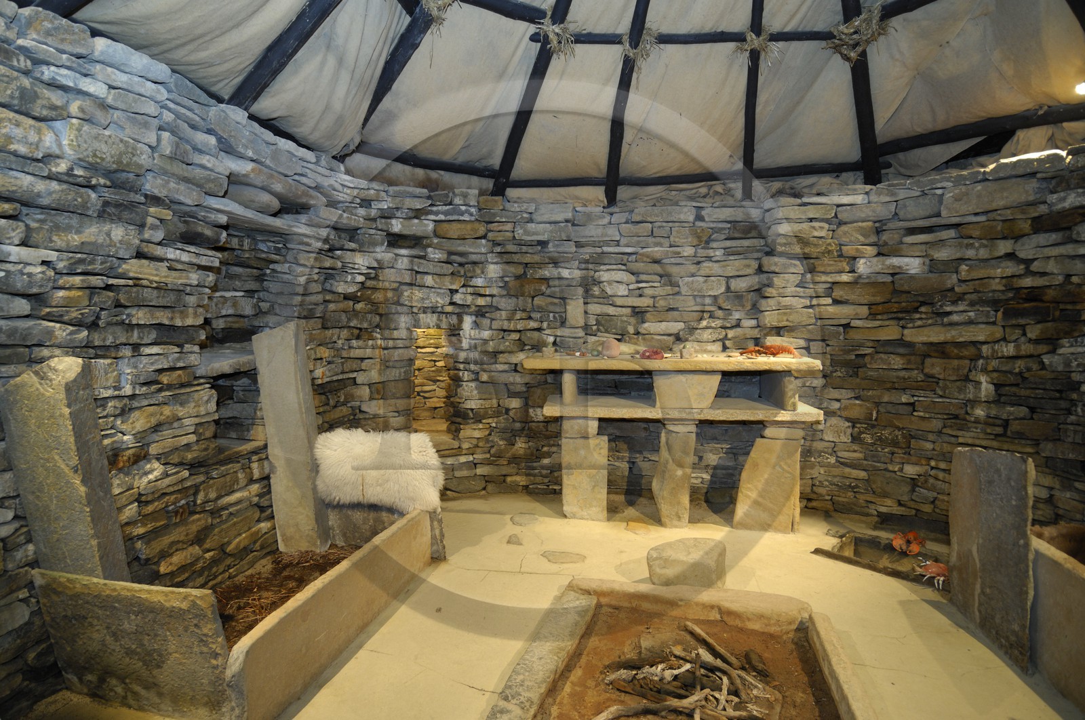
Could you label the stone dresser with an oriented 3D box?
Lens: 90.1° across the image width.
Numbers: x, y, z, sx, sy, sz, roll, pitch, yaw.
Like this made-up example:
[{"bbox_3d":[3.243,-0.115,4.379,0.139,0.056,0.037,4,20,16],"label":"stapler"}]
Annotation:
[{"bbox_3d":[0.964,0.595,4.326,2.150,1.220,0.600,0,2,12],"label":"stone dresser"}]

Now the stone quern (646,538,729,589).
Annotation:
[{"bbox_3d":[0.835,1.153,3.197,0.440,0.190,0.310,0,2,8],"label":"stone quern"}]

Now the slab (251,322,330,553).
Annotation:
[{"bbox_3d":[-1.555,0.495,3.383,0.270,1.440,0.130,-6,1,11],"label":"slab"}]

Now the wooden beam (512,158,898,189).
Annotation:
[{"bbox_3d":[1.201,-1.559,4.510,3.145,0.075,0.075,0,2,9],"label":"wooden beam"}]

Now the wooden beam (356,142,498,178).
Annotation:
[{"bbox_3d":[-0.939,-1.618,4.500,1.275,0.085,0.085,-1,2,-23],"label":"wooden beam"}]

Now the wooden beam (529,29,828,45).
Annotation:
[{"bbox_3d":[0.993,-2.255,3.787,2.171,0.068,0.068,1,3,3],"label":"wooden beam"}]

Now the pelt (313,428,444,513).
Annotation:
[{"bbox_3d":[-1.045,0.708,3.470,0.800,0.470,0.260,0,2,11],"label":"pelt"}]

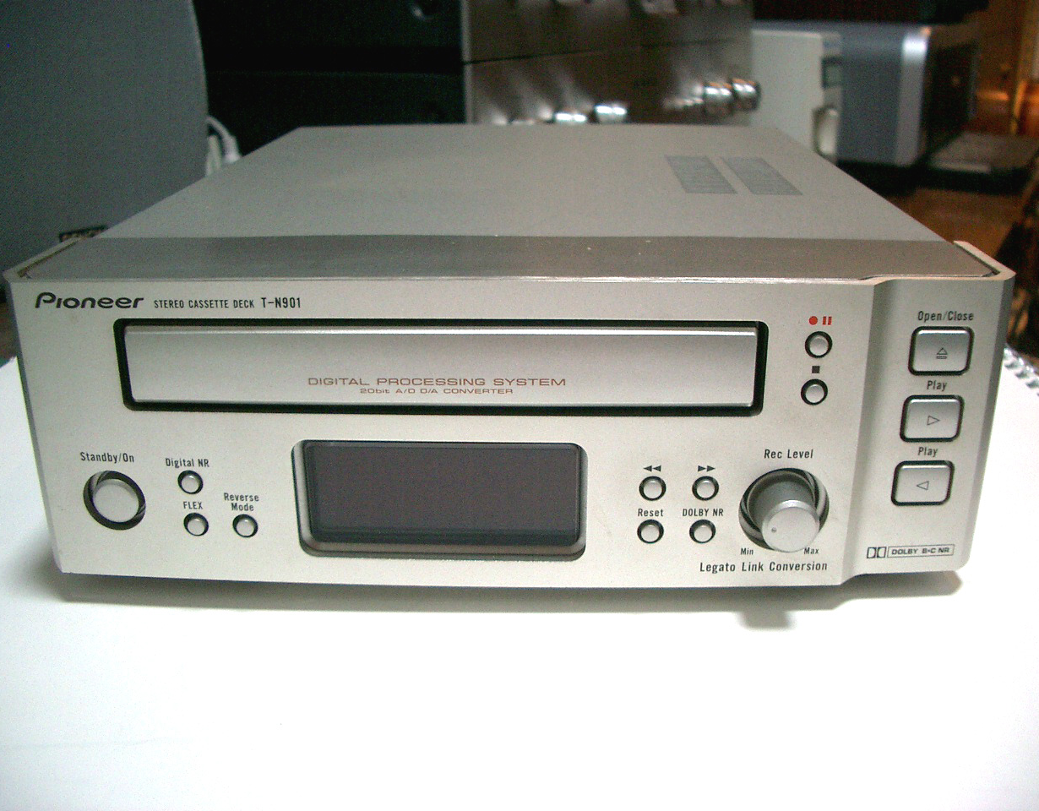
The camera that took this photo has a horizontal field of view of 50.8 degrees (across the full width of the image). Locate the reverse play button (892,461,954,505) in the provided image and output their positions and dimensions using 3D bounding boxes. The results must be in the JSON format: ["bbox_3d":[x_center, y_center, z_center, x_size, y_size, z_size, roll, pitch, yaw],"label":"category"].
[{"bbox_3d":[0.088,0.017,0.239,0.012,0.009,0.004,0,21,2],"label":"reverse play button"}]

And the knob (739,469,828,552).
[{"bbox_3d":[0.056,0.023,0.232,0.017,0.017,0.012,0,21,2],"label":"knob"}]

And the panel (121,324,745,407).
[{"bbox_3d":[-0.017,-0.009,0.228,0.132,0.017,0.006,0,21,2],"label":"panel"}]

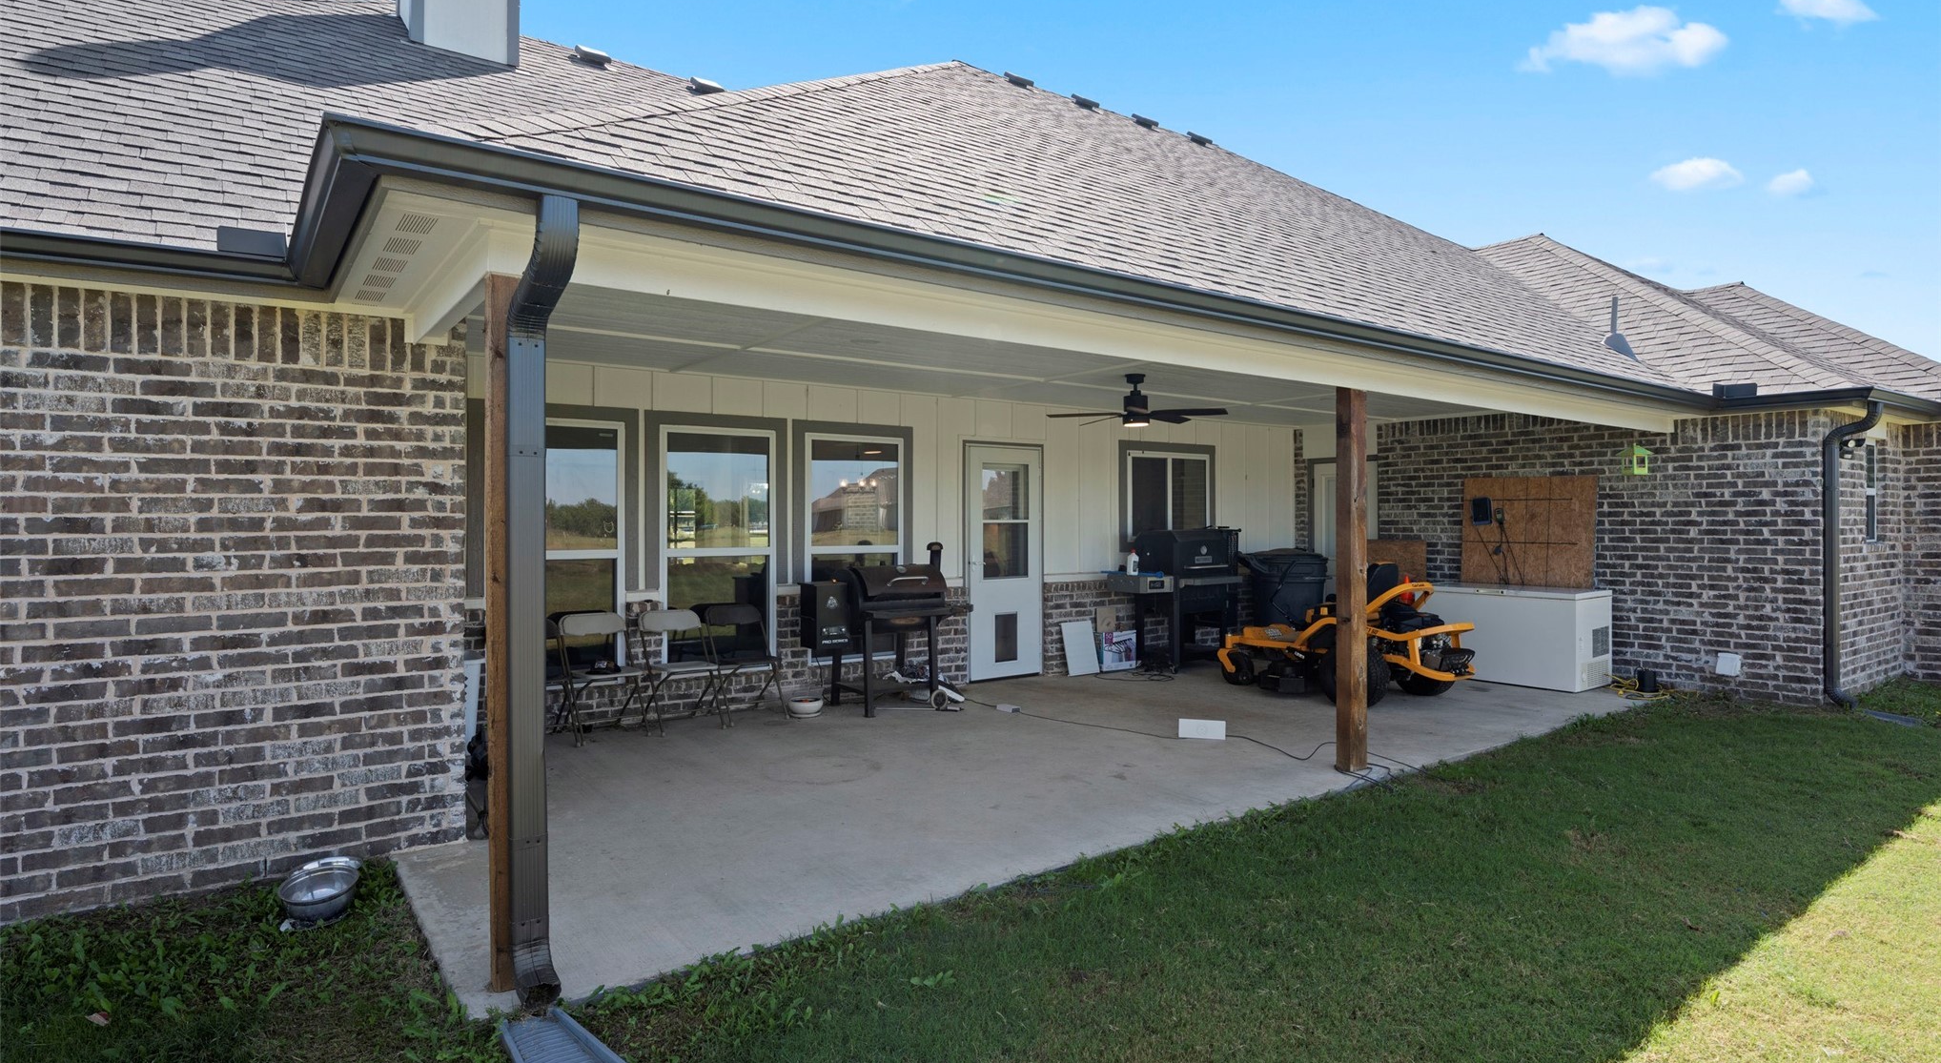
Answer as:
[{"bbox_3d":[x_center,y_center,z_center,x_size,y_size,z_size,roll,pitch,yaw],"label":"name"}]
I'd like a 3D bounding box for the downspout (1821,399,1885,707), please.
[{"bbox_3d":[7.097,0.184,7.805,0.110,2.450,0.340,-1,1,-36],"label":"downspout"}]

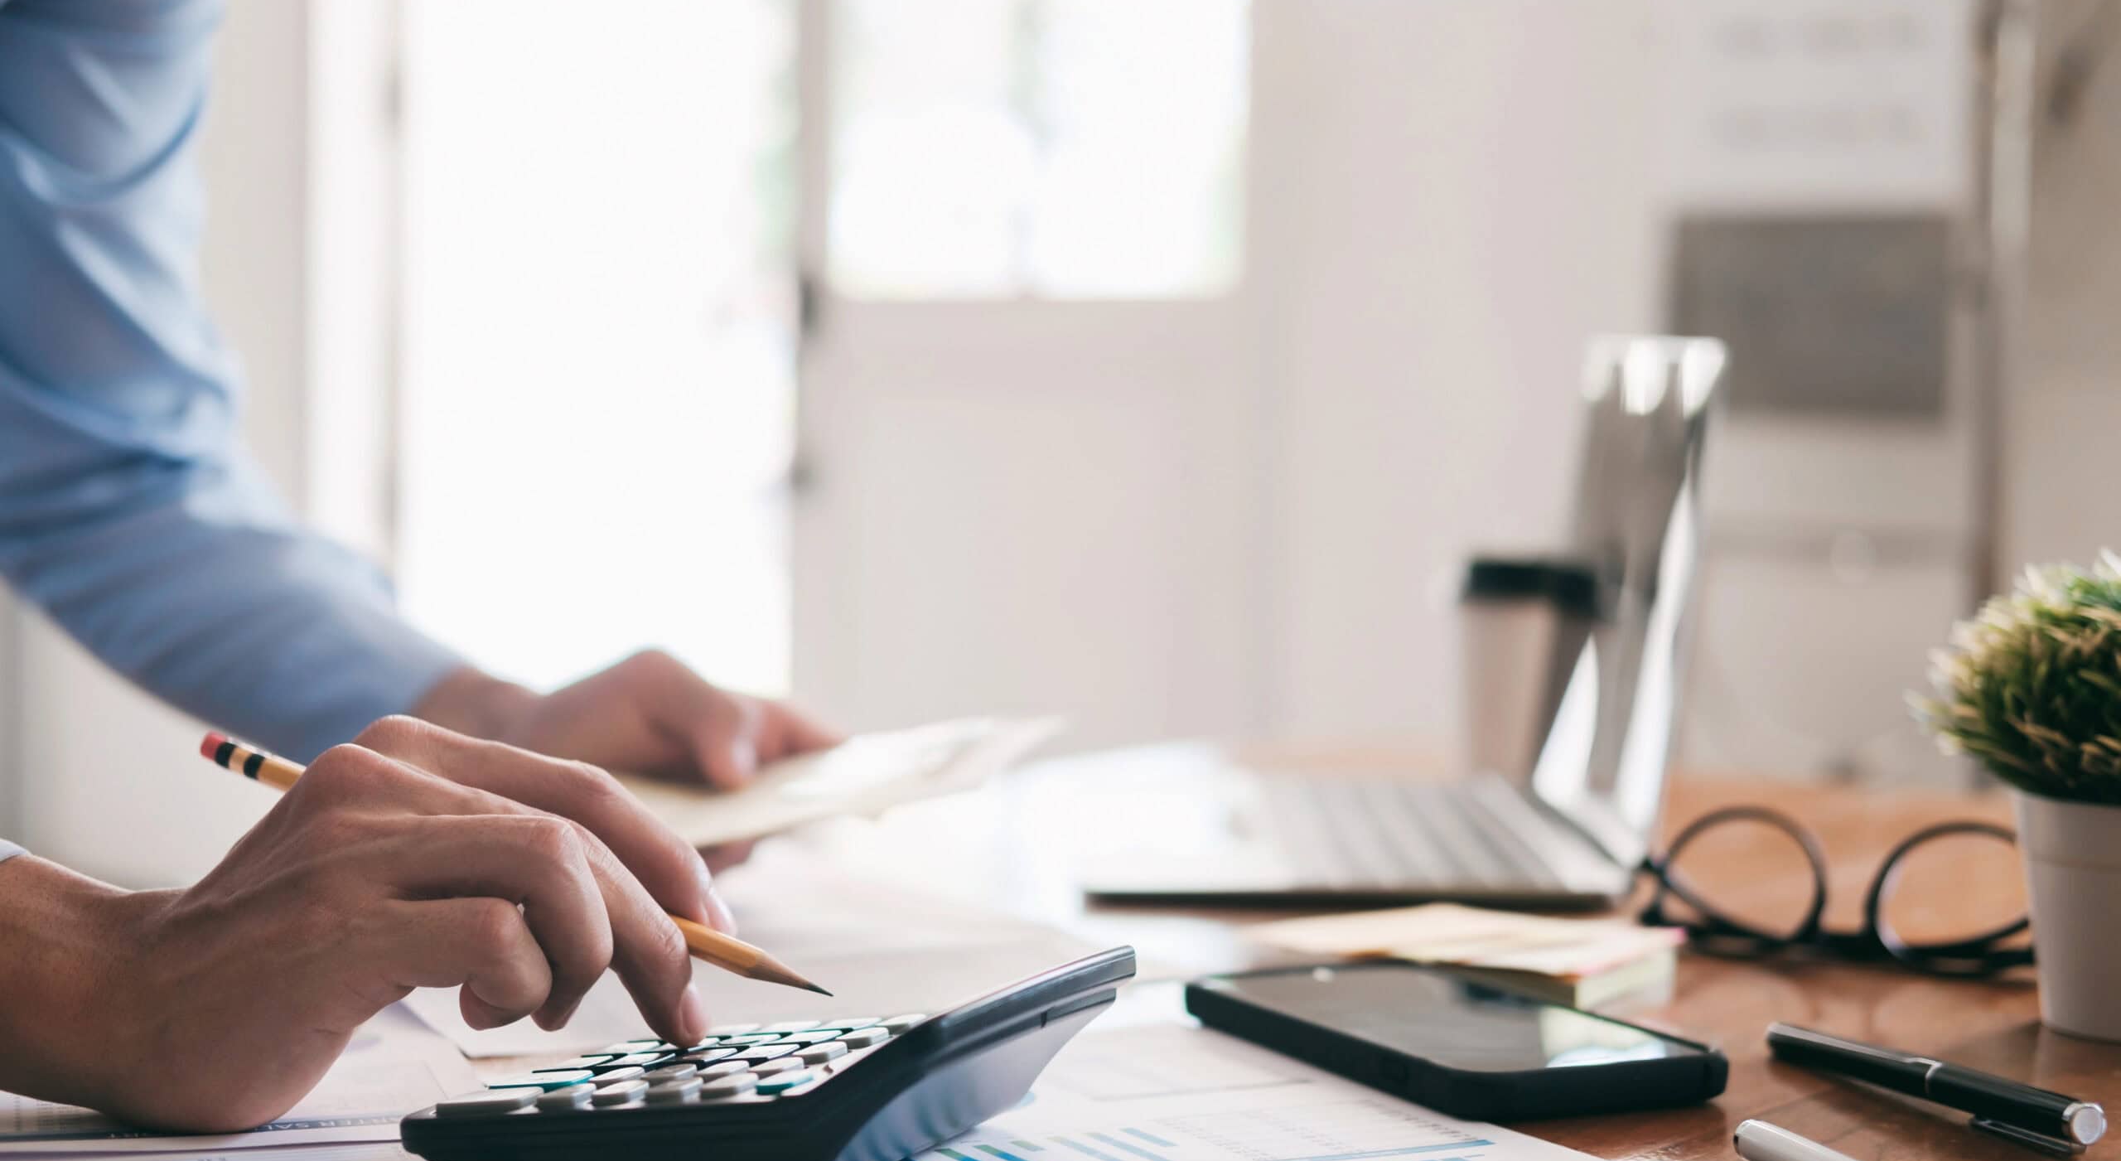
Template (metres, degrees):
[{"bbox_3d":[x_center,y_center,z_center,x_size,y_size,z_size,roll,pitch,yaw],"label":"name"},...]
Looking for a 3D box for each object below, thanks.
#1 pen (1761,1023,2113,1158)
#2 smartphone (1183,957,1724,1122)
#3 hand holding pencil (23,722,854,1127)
[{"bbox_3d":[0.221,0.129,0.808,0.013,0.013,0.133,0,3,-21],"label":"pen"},{"bbox_3d":[0.106,0.126,0.868,0.081,0.012,0.158,-1,3,-26],"label":"smartphone"},{"bbox_3d":[-0.148,0.083,0.786,0.197,0.101,0.098,1,2,12],"label":"hand holding pencil"}]

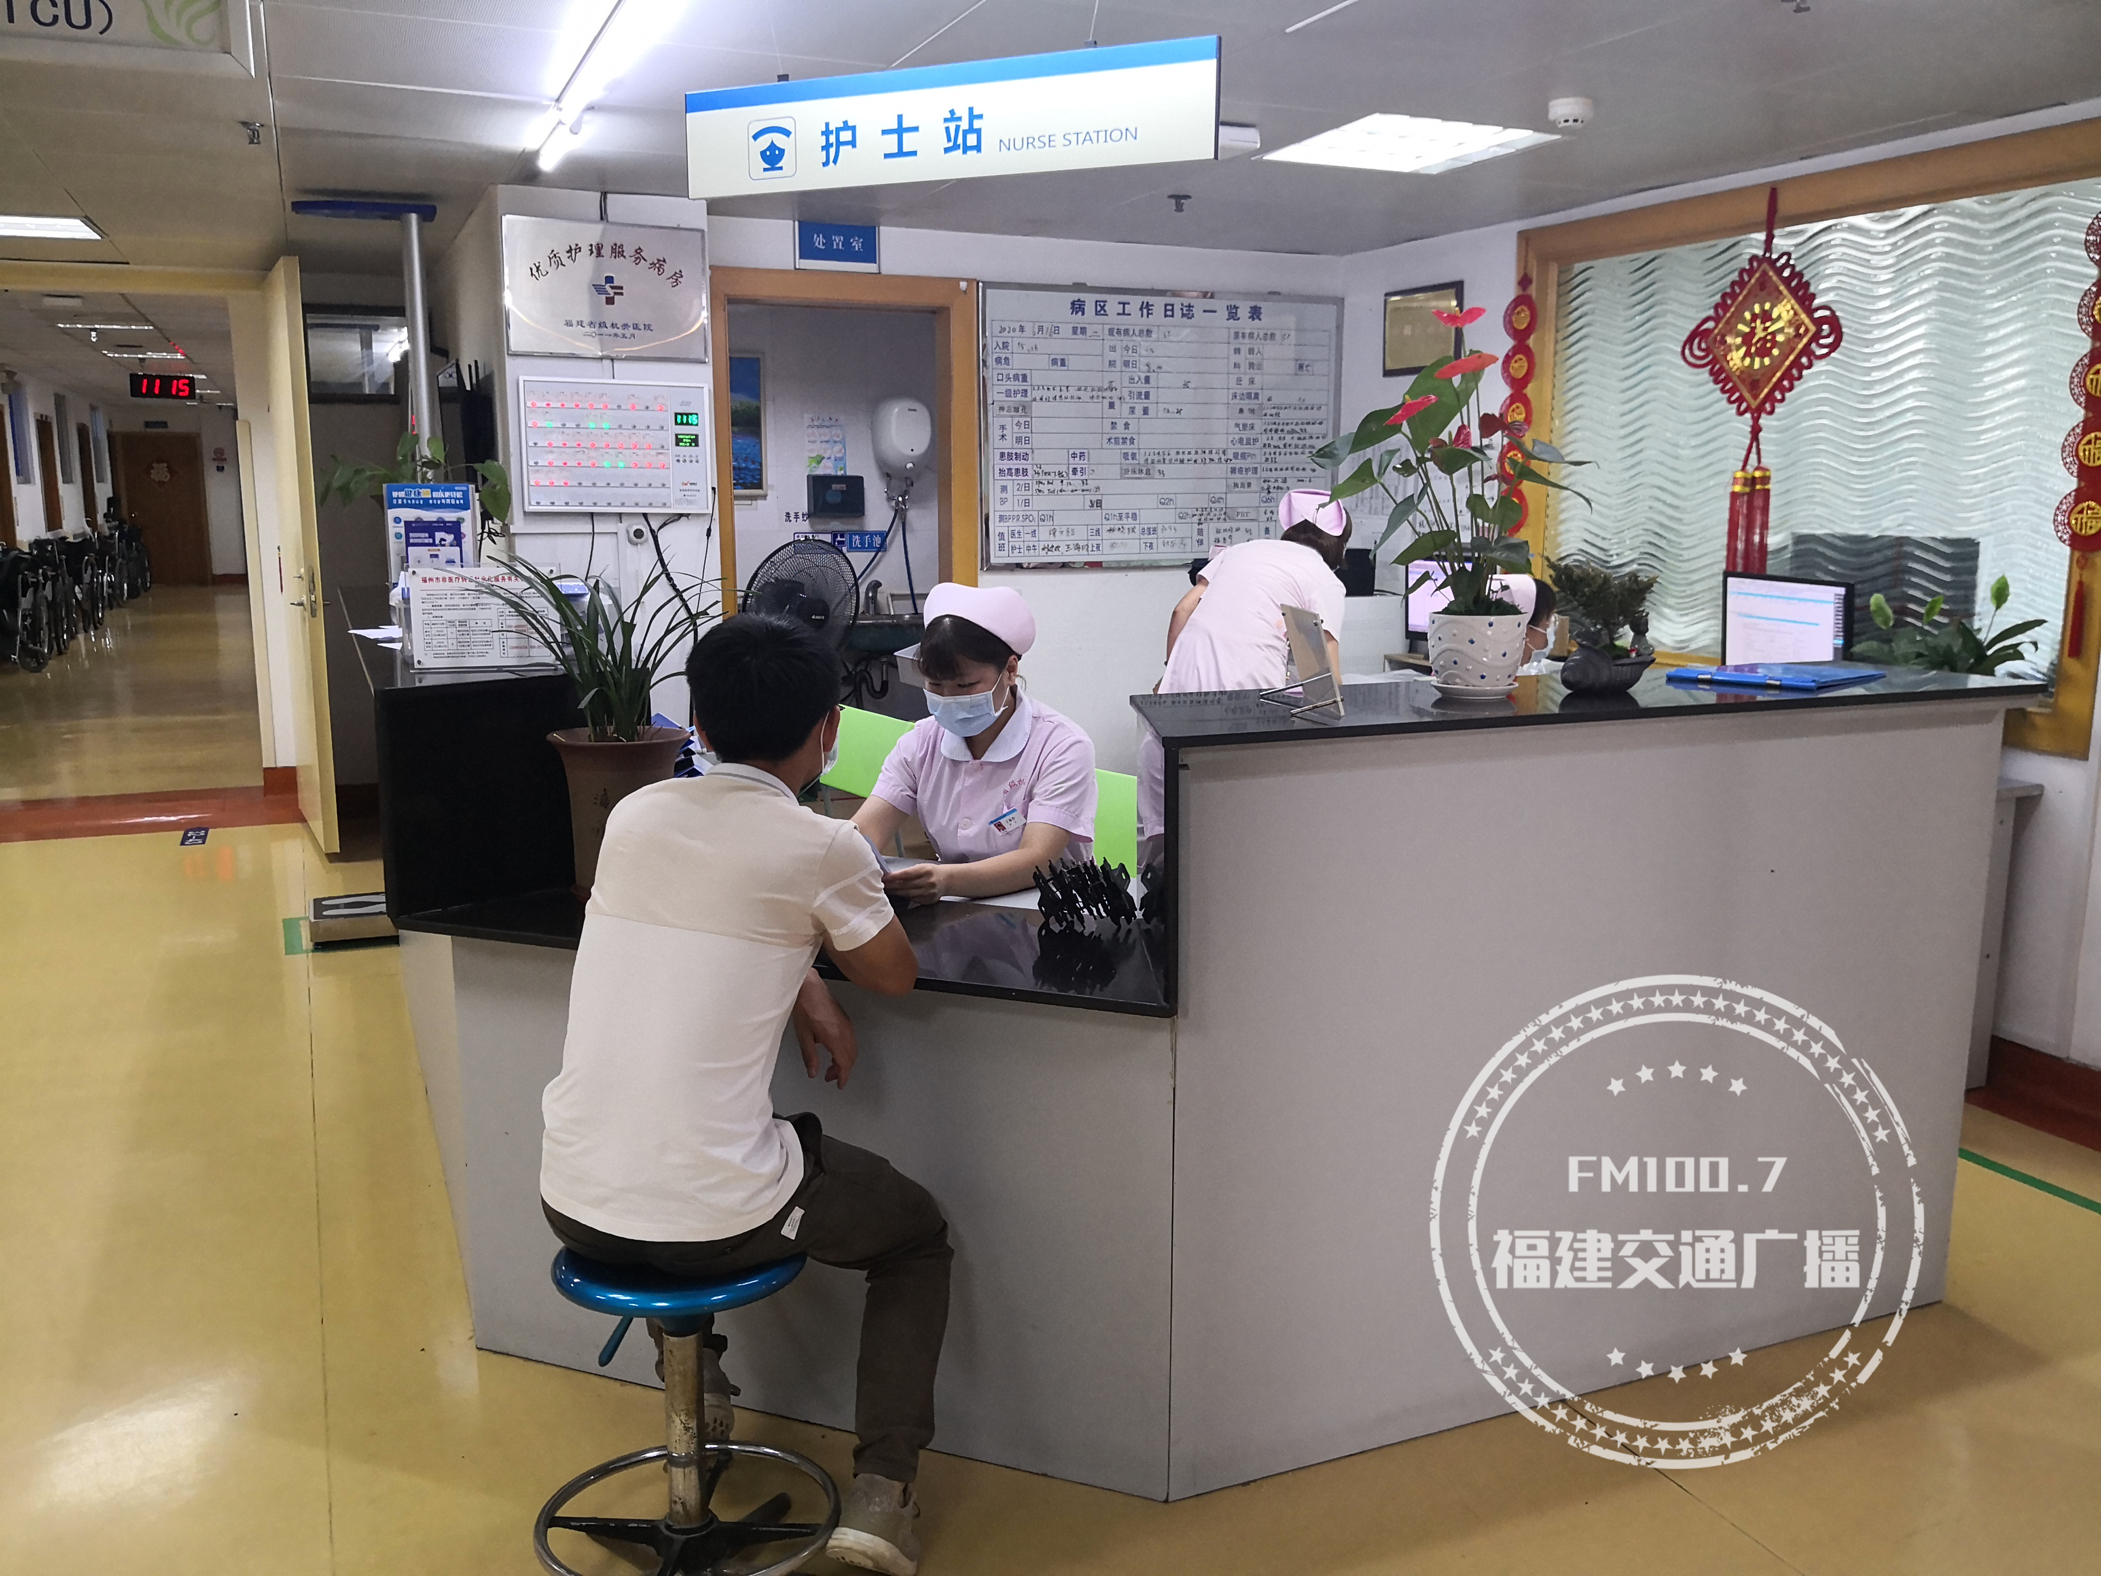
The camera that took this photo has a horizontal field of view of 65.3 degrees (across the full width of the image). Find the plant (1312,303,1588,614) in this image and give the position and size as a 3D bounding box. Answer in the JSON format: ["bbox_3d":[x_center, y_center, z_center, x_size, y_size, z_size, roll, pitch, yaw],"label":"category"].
[{"bbox_3d":[0.650,-0.527,2.648,0.430,0.490,0.380,3,11,14],"label":"plant"}]

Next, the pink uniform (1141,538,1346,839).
[{"bbox_3d":[0.510,-0.217,4.208,0.460,0.850,0.480,5,11,24],"label":"pink uniform"}]

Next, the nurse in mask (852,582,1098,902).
[{"bbox_3d":[-0.145,0.268,3.127,0.470,1.280,0.580,4,11,23],"label":"nurse in mask"}]

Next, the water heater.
[{"bbox_3d":[-0.663,-1.539,7.350,0.255,0.420,0.250,-4,11,-21],"label":"water heater"}]

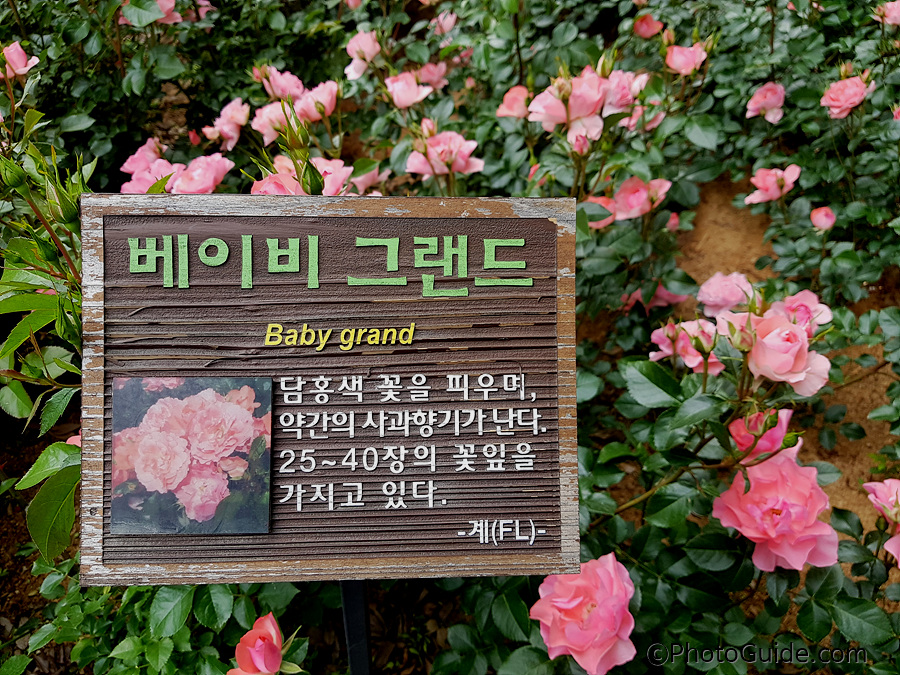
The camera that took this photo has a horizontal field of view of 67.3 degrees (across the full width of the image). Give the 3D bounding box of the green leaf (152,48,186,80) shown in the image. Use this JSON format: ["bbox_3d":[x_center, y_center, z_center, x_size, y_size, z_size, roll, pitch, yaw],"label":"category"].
[{"bbox_3d":[-0.386,-0.376,0.930,0.045,0.012,0.036,14,72,-11],"label":"green leaf"}]

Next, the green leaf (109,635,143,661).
[{"bbox_3d":[-0.317,0.303,0.660,0.037,0.011,0.025,-20,48,-19],"label":"green leaf"}]

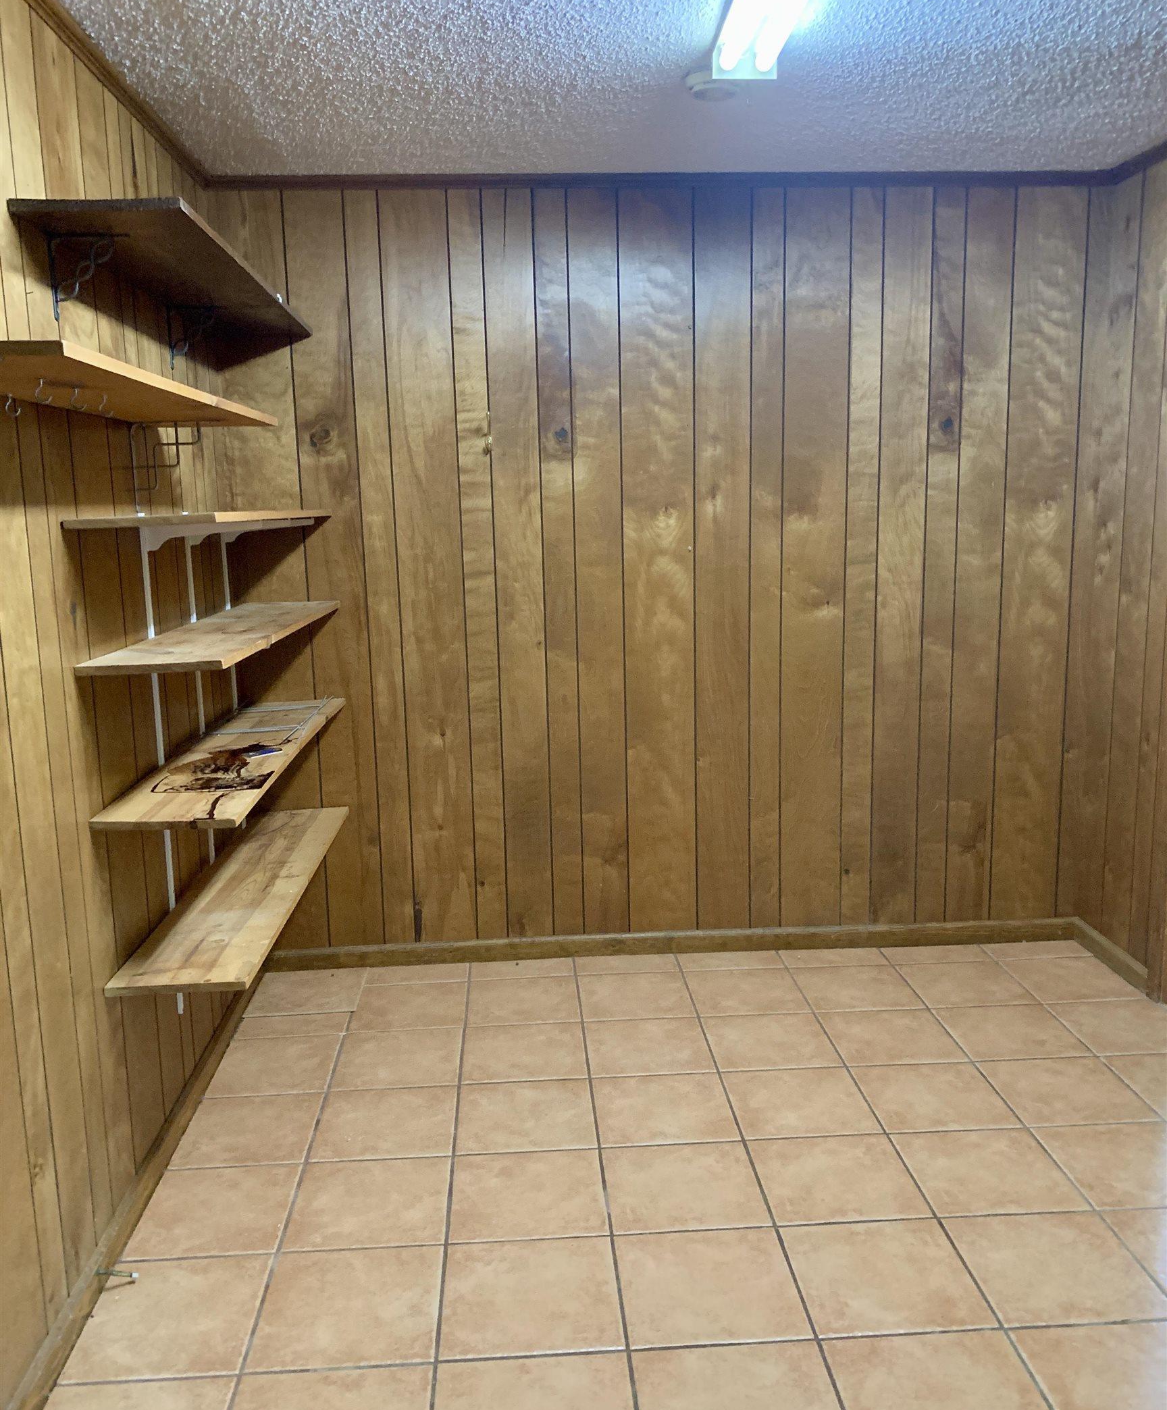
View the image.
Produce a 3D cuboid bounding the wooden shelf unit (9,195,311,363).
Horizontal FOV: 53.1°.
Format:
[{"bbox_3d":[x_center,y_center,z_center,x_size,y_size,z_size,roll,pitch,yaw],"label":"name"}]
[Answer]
[{"bbox_3d":[-0.908,-0.918,2.796,0.292,0.172,1.507,-2,9,-4],"label":"wooden shelf unit"}]

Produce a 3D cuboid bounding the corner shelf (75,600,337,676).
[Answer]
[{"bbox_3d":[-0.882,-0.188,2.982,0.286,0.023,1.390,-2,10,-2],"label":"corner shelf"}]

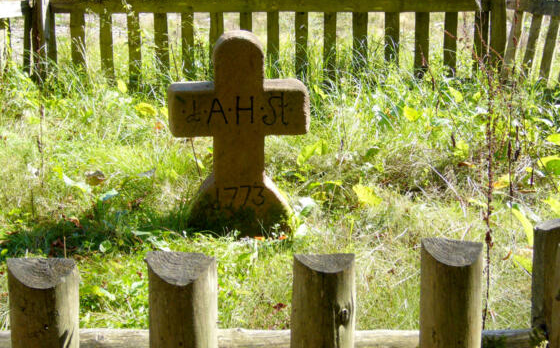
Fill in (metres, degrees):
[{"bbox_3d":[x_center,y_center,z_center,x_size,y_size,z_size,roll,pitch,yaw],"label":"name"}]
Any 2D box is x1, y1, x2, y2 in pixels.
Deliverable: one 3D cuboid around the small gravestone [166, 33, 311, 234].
[{"bbox_3d":[-0.154,-0.159,3.994,0.533,0.790,0.200,0,12,0],"label":"small gravestone"}]

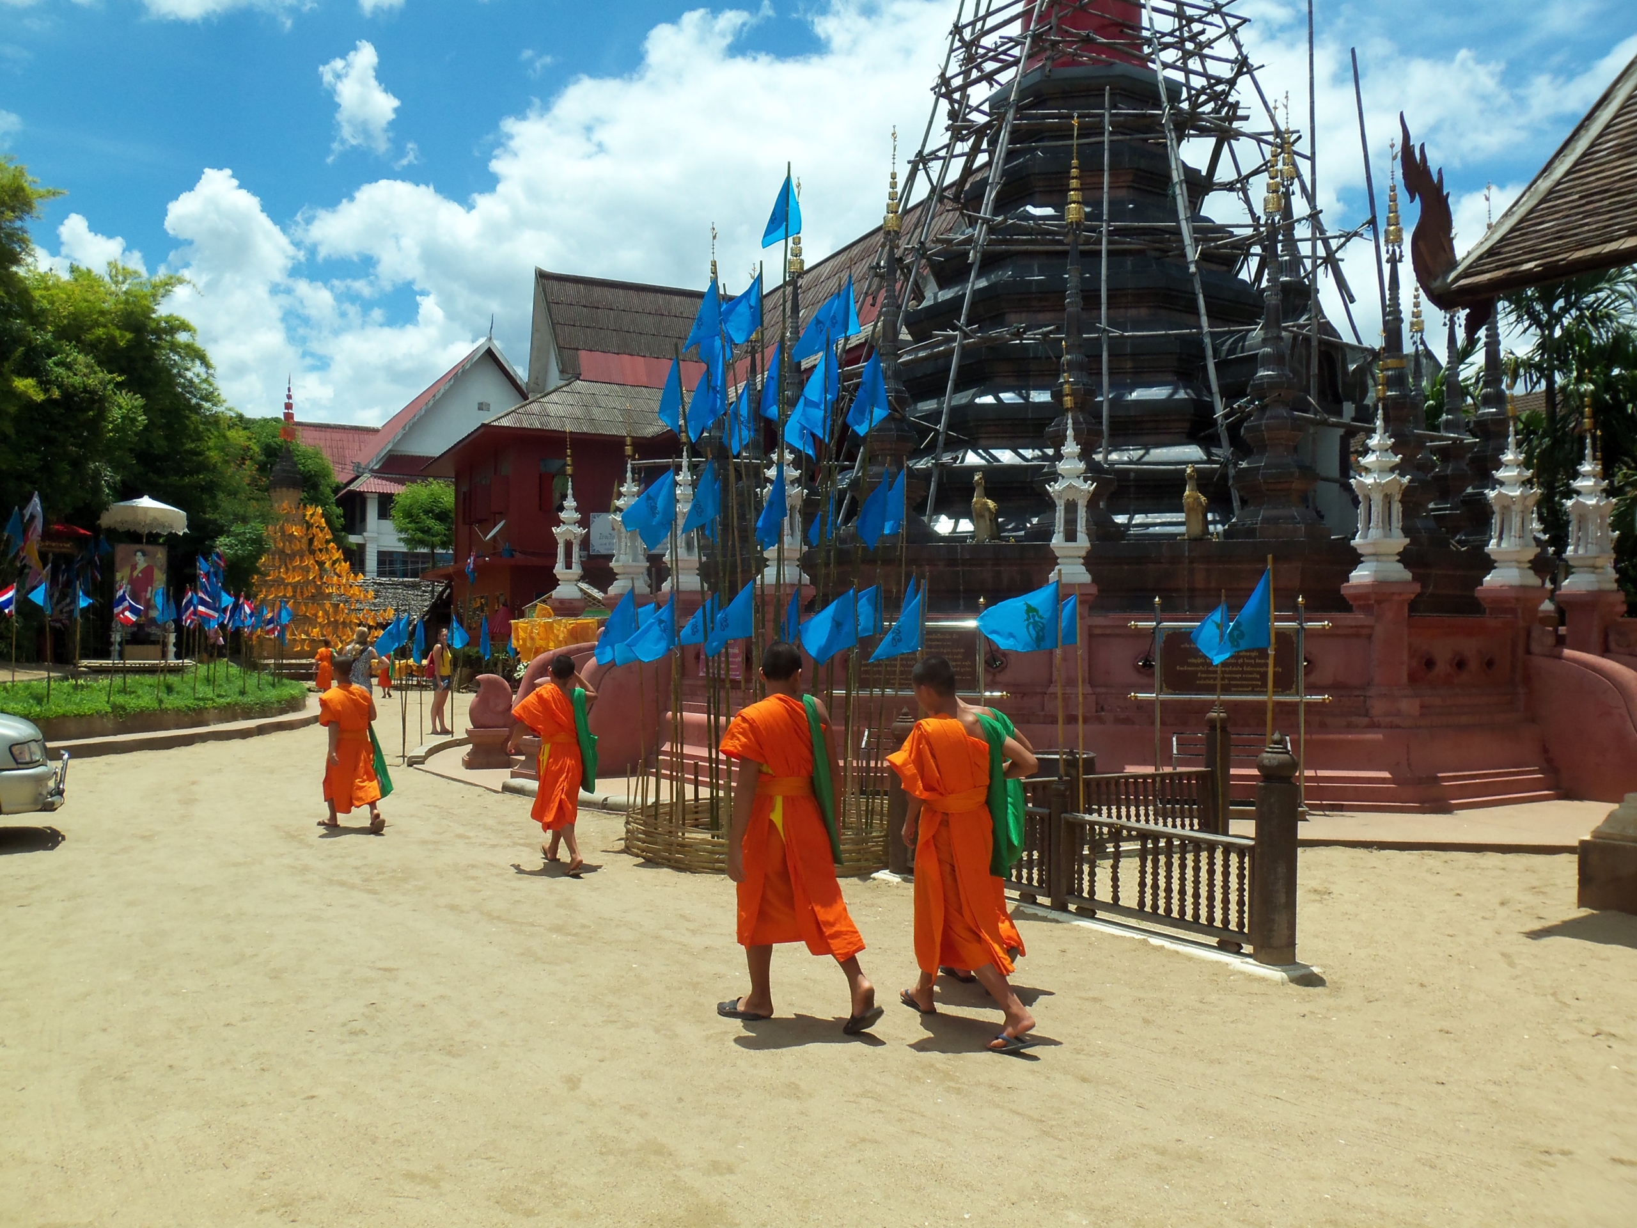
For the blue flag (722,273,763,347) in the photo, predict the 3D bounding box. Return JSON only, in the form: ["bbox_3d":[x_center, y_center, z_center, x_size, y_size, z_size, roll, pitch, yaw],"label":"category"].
[{"bbox_3d":[-0.558,-2.226,10.050,0.310,0.514,0.160,0,0,15],"label":"blue flag"}]

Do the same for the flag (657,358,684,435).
[{"bbox_3d":[-1.096,-1.607,10.134,0.099,0.565,0.268,1,-2,-45],"label":"flag"}]

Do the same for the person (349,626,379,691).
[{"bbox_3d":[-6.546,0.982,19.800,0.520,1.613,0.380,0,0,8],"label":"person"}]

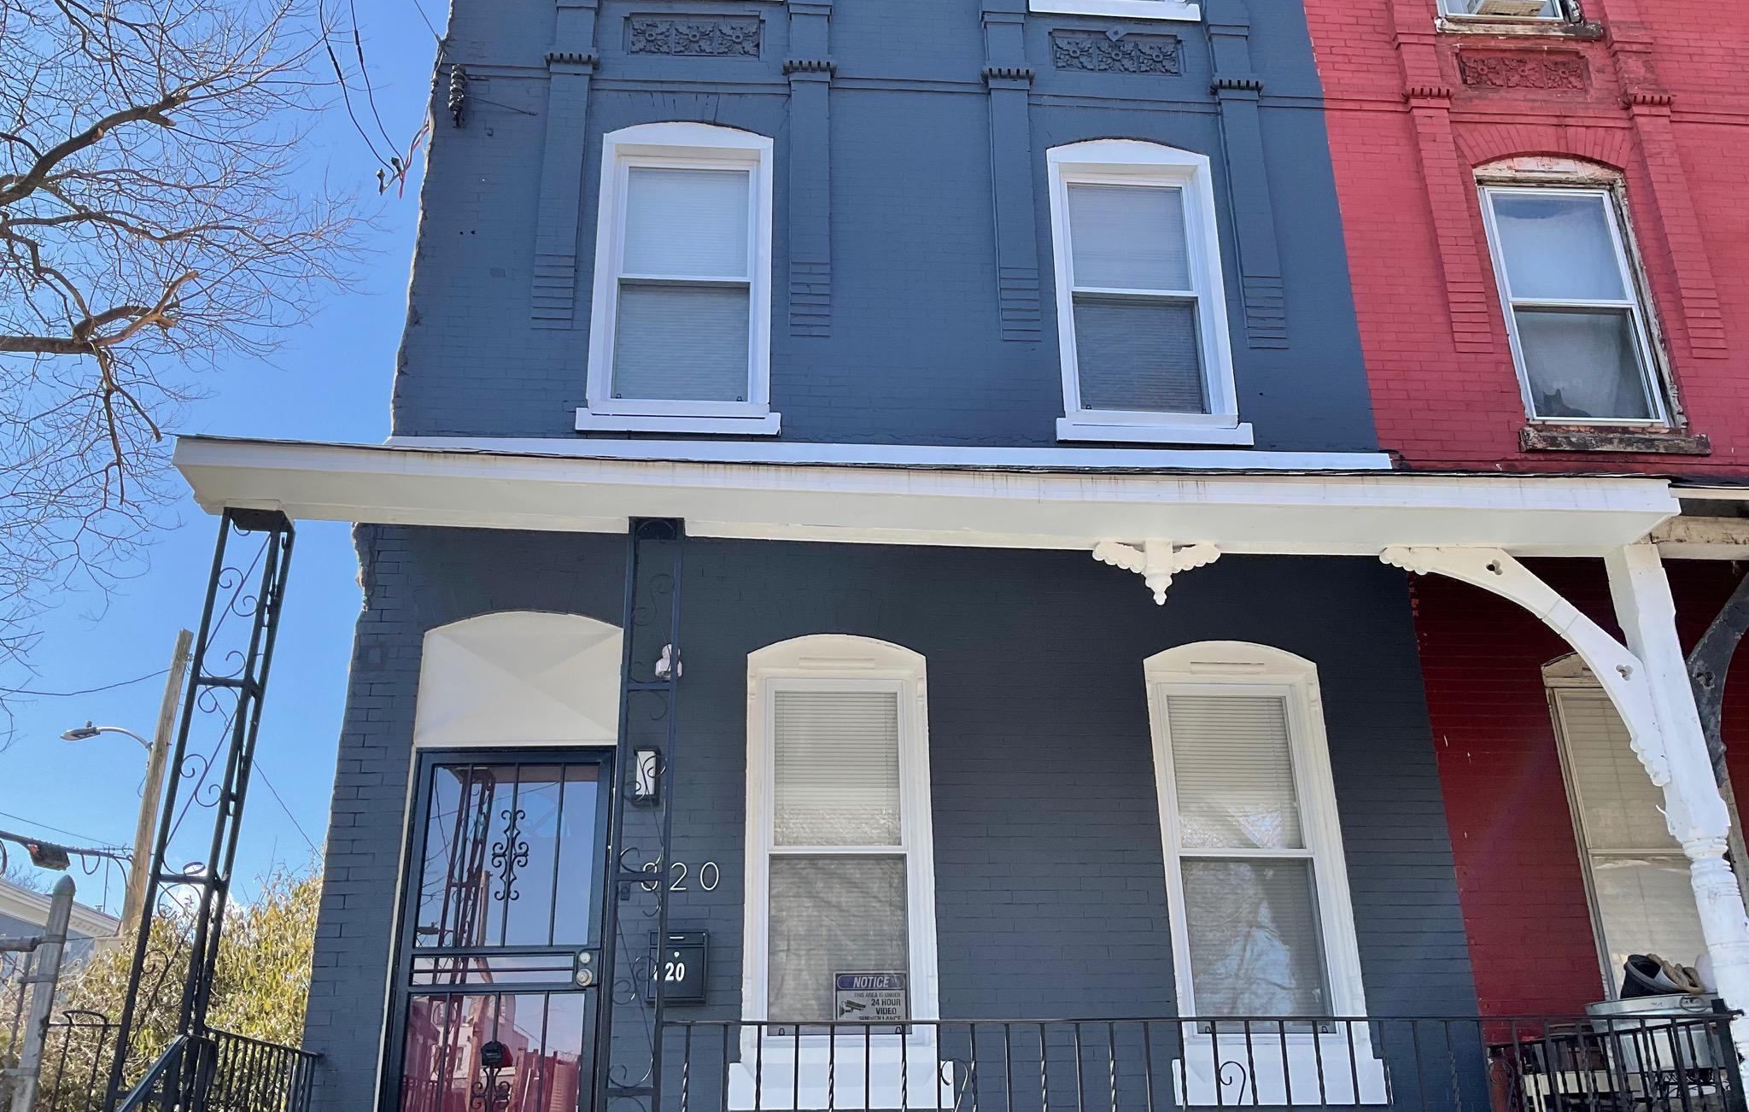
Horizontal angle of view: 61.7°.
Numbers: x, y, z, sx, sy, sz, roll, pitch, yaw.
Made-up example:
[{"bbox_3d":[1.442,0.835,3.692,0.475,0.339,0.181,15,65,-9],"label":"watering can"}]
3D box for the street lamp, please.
[{"bbox_3d":[-11.139,2.709,21.353,1.680,0.500,0.250,-9,-23,19],"label":"street lamp"}]

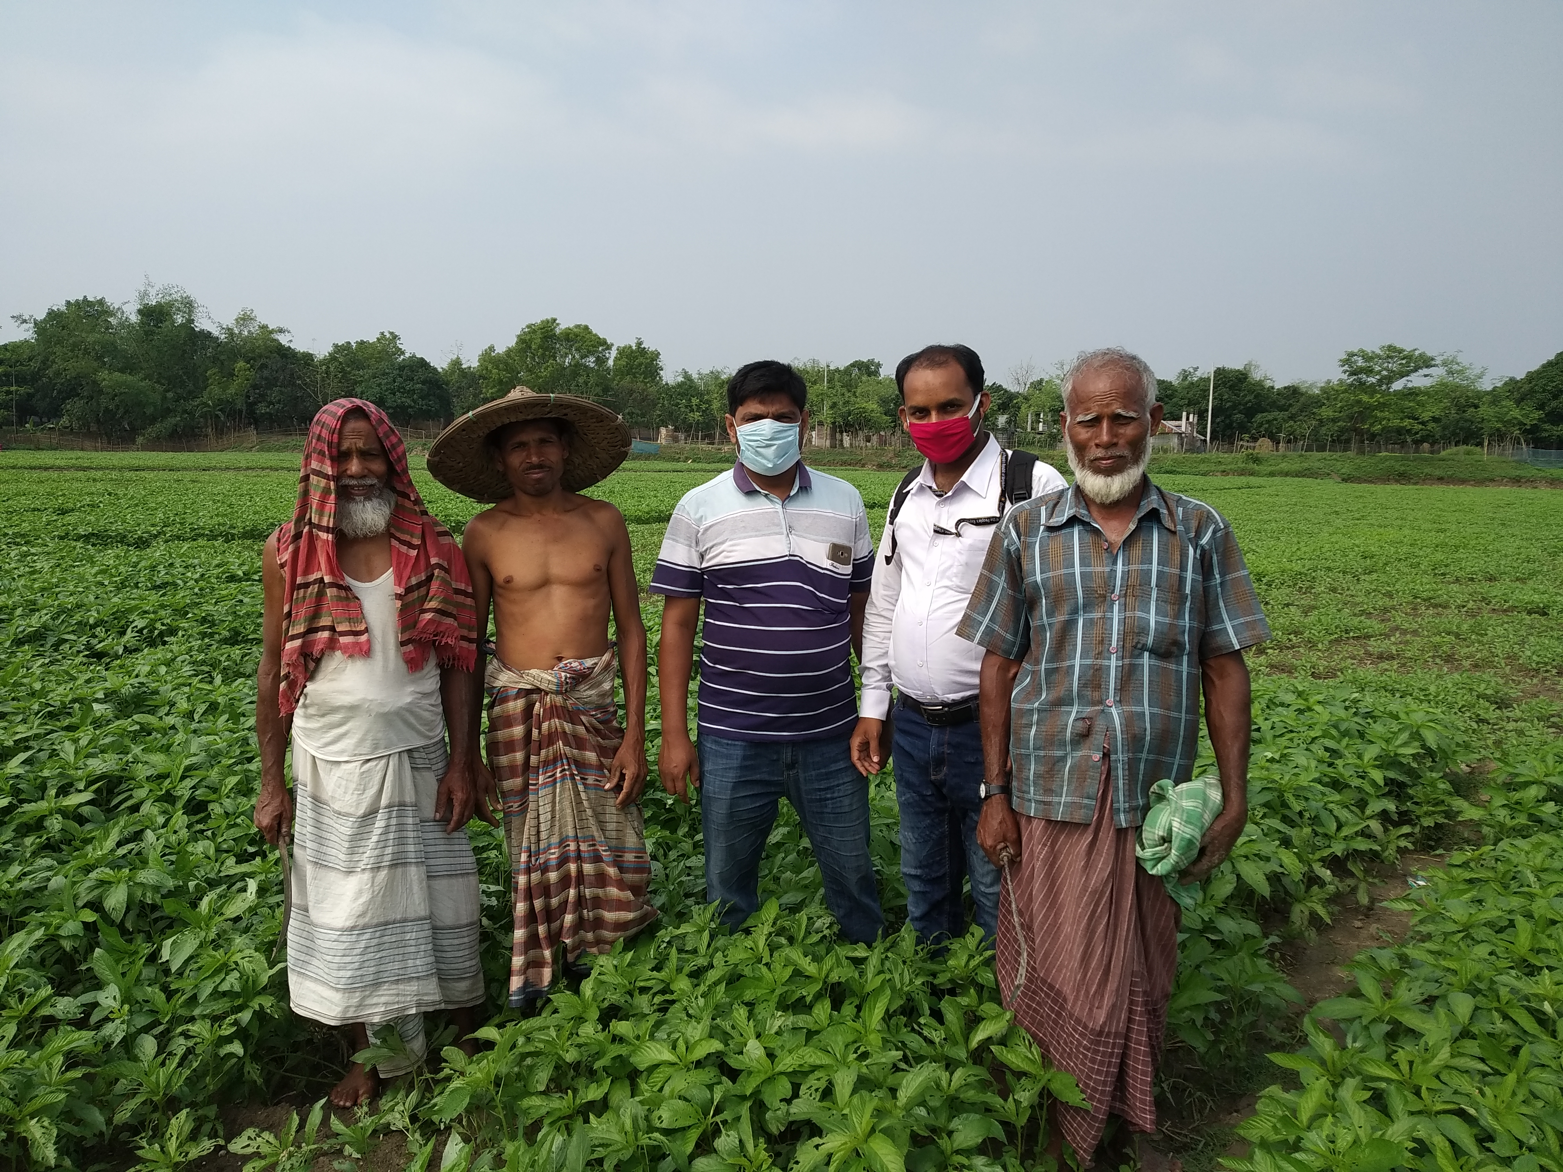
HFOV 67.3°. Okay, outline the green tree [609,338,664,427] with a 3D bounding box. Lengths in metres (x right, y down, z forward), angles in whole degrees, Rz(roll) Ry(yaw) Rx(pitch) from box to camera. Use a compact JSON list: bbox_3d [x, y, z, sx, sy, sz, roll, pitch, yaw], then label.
[{"bbox_3d":[-10.017,-13.490,80.929,3.838,7.145,3.646,0,8,0],"label":"green tree"}]

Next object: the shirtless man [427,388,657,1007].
[{"bbox_3d":[-0.573,0.338,2.819,0.520,1.590,0.420,-2,8,-14],"label":"shirtless man"}]

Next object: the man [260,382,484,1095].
[{"bbox_3d":[-0.918,0.373,2.632,0.500,1.568,0.360,-2,8,-17],"label":"man"}]

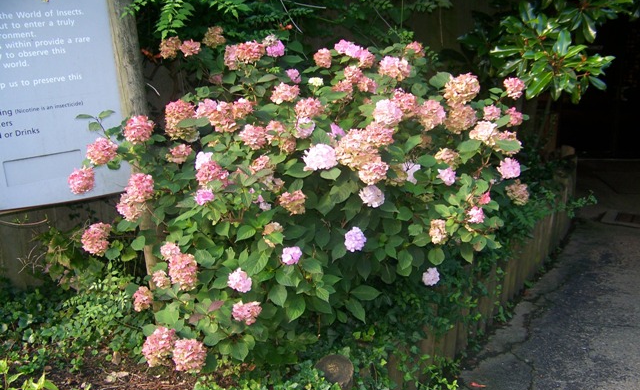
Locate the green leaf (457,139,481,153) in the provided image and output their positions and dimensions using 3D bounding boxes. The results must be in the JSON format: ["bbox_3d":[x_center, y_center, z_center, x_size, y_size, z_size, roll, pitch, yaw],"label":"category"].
[{"bbox_3d":[0.601,-0.196,2.620,0.092,0.048,0.045,2,18,13],"label":"green leaf"}]

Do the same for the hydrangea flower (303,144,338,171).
[{"bbox_3d":[0.002,-0.151,2.600,0.140,0.103,0.109,0,19,0],"label":"hydrangea flower"}]

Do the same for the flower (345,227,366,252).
[{"bbox_3d":[0.134,0.169,2.450,0.083,0.082,0.080,-1,15,3],"label":"flower"}]

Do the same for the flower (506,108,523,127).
[{"bbox_3d":[0.947,-0.377,3.150,0.095,0.097,0.095,4,21,16],"label":"flower"}]

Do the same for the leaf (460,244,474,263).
[{"bbox_3d":[0.593,0.235,2.600,0.056,0.078,0.040,2,15,13],"label":"leaf"}]

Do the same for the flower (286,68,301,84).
[{"bbox_3d":[-0.100,-0.451,2.440,0.055,0.060,0.055,-3,20,-2],"label":"flower"}]

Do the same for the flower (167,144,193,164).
[{"bbox_3d":[-0.547,-0.162,2.520,0.098,0.072,0.084,-6,18,-12],"label":"flower"}]

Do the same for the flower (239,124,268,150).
[{"bbox_3d":[-0.278,-0.244,2.700,0.121,0.100,0.099,-2,19,-6],"label":"flower"}]

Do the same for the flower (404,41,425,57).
[{"bbox_3d":[0.470,-0.717,3.200,0.104,0.084,0.093,1,20,8],"label":"flower"}]

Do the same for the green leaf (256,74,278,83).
[{"bbox_3d":[-0.227,-0.504,2.800,0.090,0.030,0.055,-1,19,-4],"label":"green leaf"}]

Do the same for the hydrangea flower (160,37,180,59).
[{"bbox_3d":[-0.744,-0.724,3.200,0.109,0.109,0.109,-6,21,-12],"label":"hydrangea flower"}]

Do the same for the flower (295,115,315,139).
[{"bbox_3d":[-0.065,-0.282,2.700,0.081,0.092,0.078,0,19,-1],"label":"flower"}]

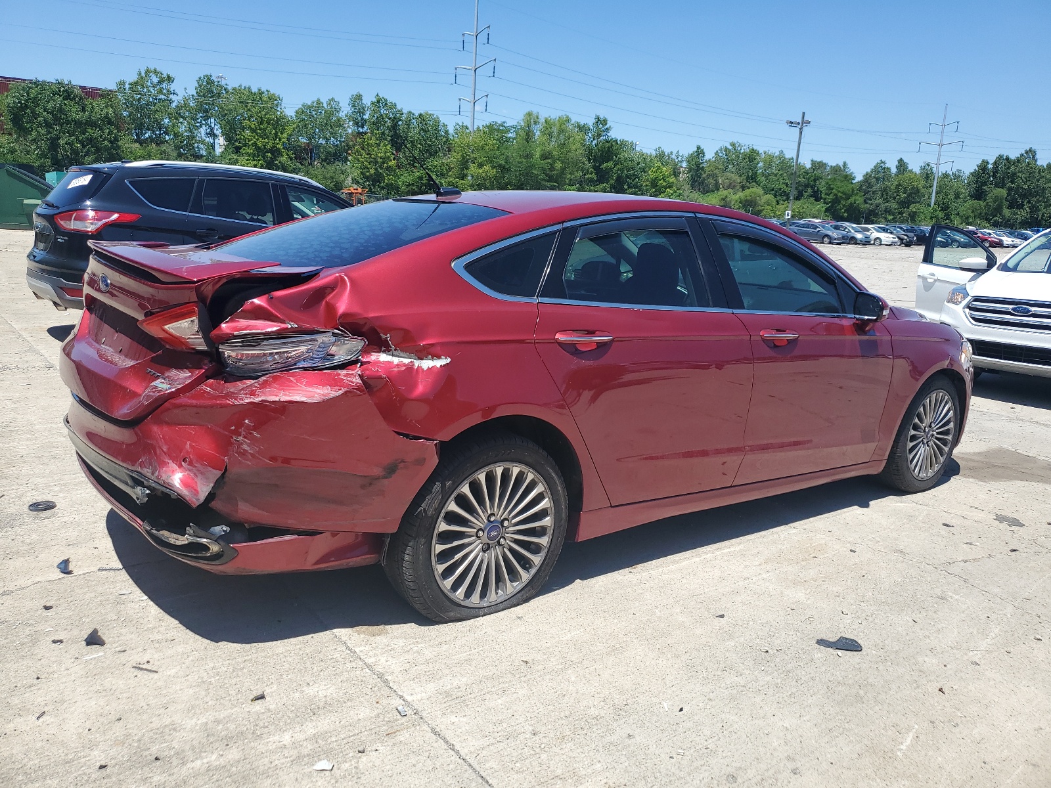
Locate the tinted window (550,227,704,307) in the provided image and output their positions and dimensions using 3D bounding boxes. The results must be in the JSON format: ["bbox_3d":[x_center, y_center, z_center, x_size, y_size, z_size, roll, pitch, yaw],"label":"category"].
[{"bbox_3d":[0.380,-0.476,2.958,0.780,0.330,0.060,-6,-9,-36],"label":"tinted window"}]

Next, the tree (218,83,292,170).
[{"bbox_3d":[-17.123,-15.080,49.936,4.700,8.440,4.700,-1,13,-17],"label":"tree"}]

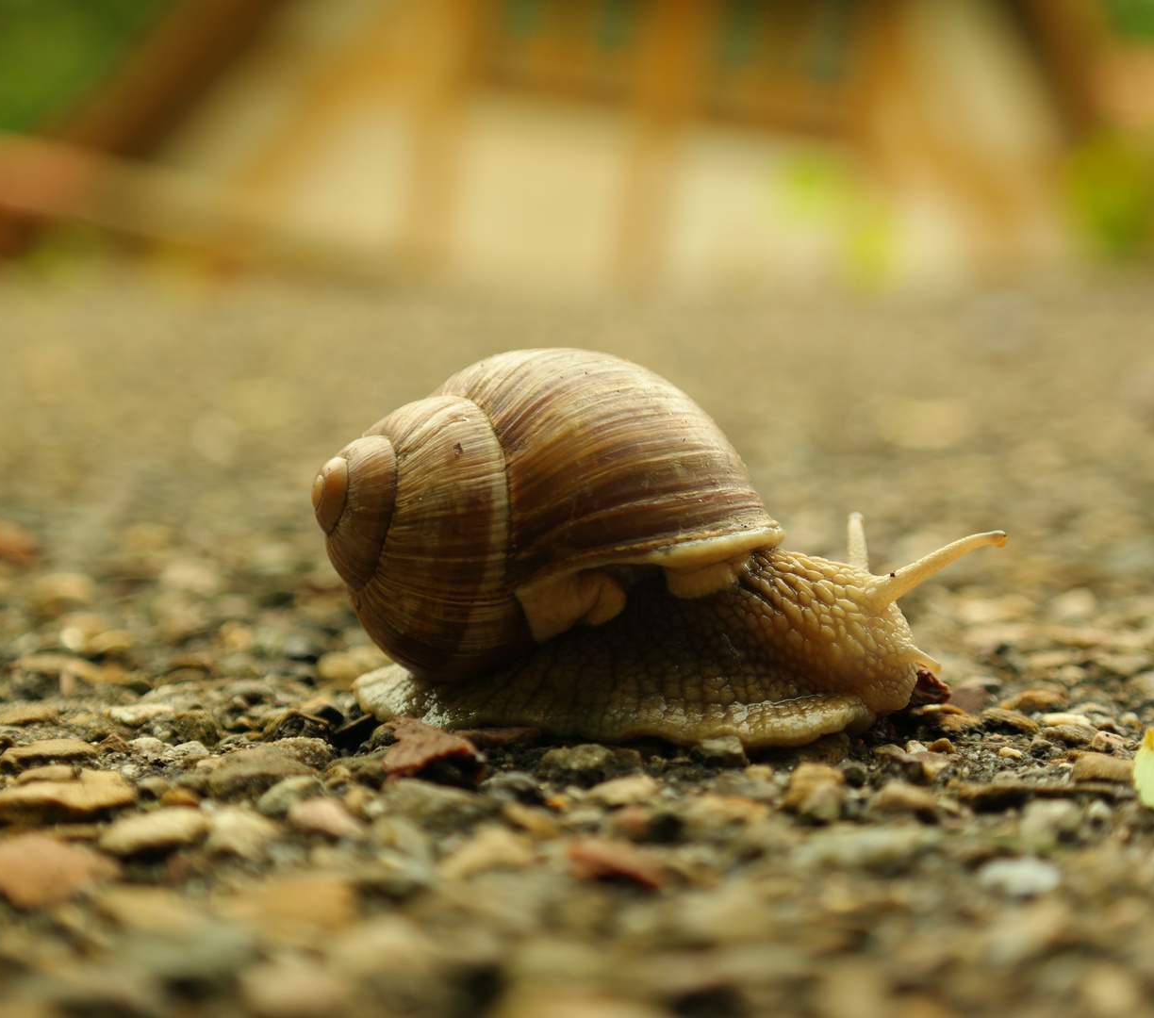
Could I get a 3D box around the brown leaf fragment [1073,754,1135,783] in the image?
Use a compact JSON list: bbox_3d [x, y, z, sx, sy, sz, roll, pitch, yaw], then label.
[{"bbox_3d":[0.042,0.021,0.180,0.005,0.002,0.004,0,6,0],"label":"brown leaf fragment"}]

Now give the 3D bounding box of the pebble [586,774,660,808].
[{"bbox_3d":[0.004,0.022,0.172,0.006,0.002,0.004,0,6,0],"label":"pebble"}]

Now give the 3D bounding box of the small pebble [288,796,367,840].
[{"bbox_3d":[-0.018,0.022,0.162,0.006,0.002,0.004,0,6,0],"label":"small pebble"}]

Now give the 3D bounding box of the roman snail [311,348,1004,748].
[{"bbox_3d":[0.007,0.003,0.201,0.061,0.034,0.033,0,6,2],"label":"roman snail"}]

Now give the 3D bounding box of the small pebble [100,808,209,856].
[{"bbox_3d":[-0.030,0.023,0.158,0.007,0.003,0.005,0,6,0],"label":"small pebble"}]

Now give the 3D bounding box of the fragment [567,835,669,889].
[{"bbox_3d":[0.003,0.024,0.150,0.007,0.002,0.005,0,6,0],"label":"fragment"}]

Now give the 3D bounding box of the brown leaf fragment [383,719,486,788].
[{"bbox_3d":[-0.011,0.019,0.178,0.008,0.004,0.006,0,6,0],"label":"brown leaf fragment"}]

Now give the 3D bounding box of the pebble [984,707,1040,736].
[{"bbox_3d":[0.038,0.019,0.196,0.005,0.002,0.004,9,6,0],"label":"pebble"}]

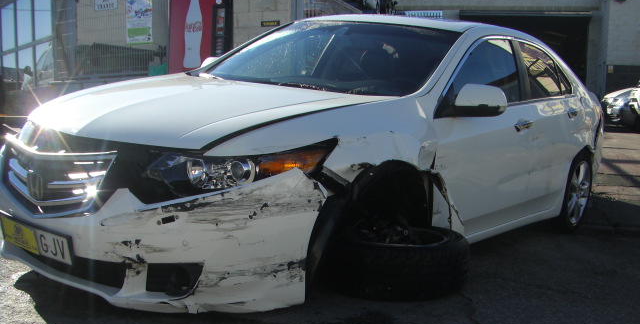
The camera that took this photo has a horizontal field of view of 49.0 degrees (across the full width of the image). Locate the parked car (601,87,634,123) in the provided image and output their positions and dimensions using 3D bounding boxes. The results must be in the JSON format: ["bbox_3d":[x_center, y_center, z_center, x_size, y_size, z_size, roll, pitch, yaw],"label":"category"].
[{"bbox_3d":[8.500,-1.250,15.500,4.500,1.450,1.800,1,5,2],"label":"parked car"}]

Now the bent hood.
[{"bbox_3d":[-0.590,-0.268,3.142,1.380,0.210,1.180,11,21,37],"label":"bent hood"}]

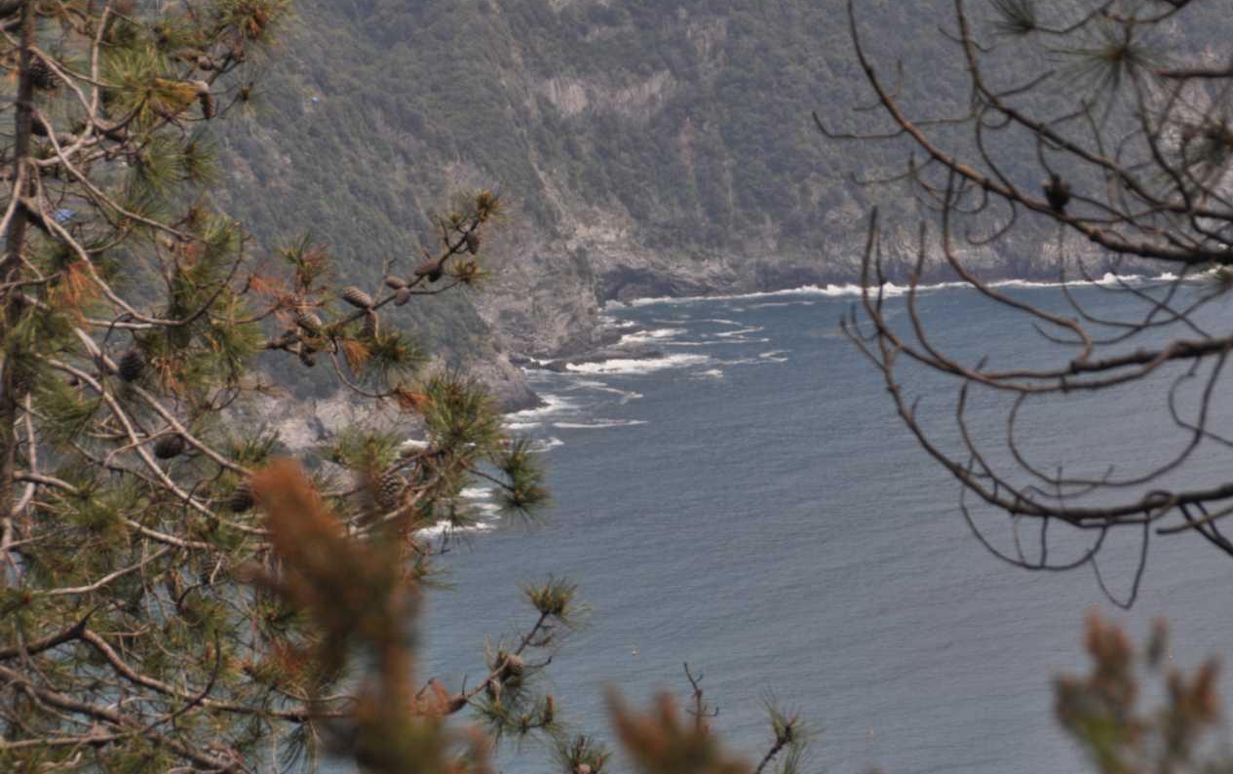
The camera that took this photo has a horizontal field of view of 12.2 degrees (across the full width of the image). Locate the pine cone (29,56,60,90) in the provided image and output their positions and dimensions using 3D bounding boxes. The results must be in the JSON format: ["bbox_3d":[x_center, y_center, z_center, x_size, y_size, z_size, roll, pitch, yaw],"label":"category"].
[{"bbox_3d":[-1.495,-0.818,15.000,0.075,0.090,0.075,-21,-30,0],"label":"pine cone"}]

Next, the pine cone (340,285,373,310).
[{"bbox_3d":[-0.677,-0.232,15.000,0.092,0.045,0.045,32,0,0],"label":"pine cone"}]

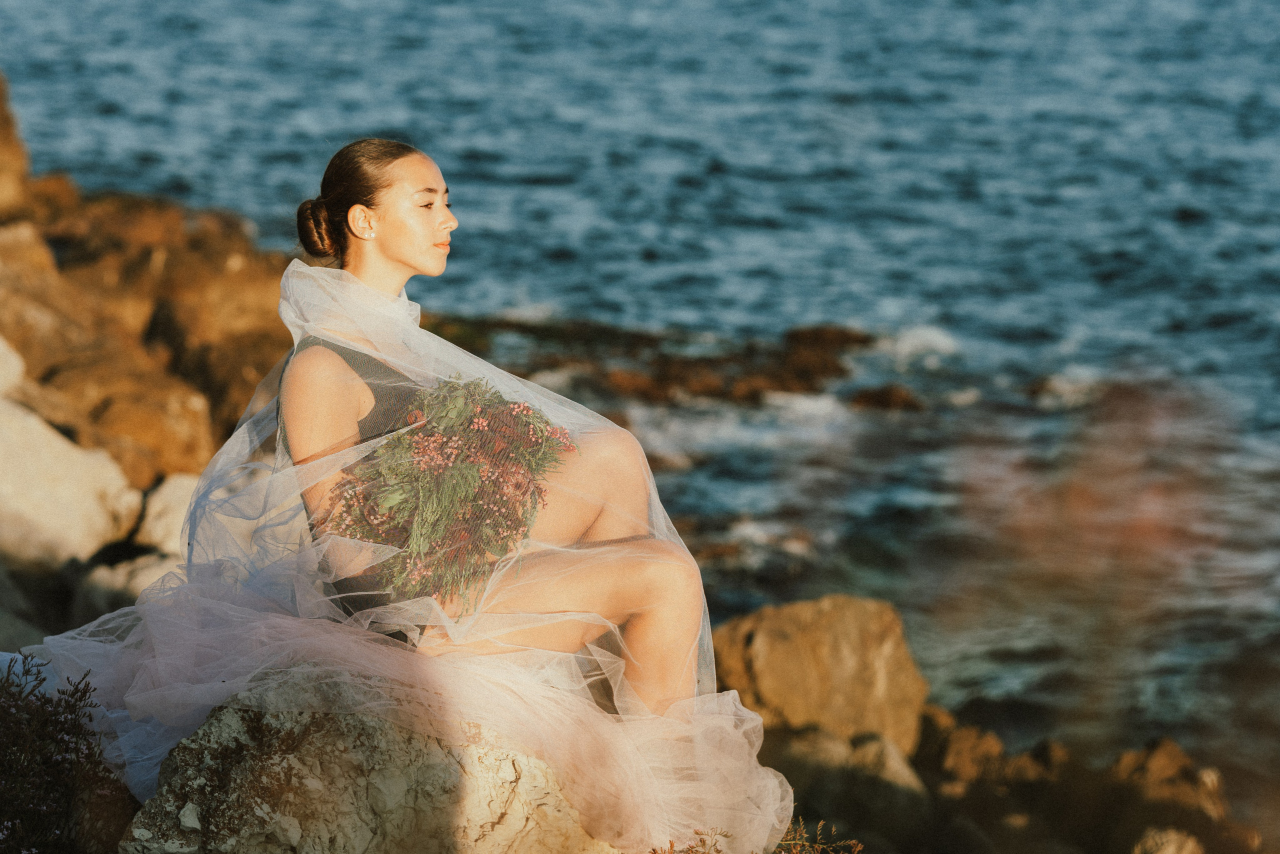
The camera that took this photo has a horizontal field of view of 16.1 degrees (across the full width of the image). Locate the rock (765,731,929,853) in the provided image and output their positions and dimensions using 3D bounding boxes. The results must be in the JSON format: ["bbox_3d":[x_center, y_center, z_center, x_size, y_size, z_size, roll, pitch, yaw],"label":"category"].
[{"bbox_3d":[0.549,0.989,12.300,0.520,0.360,0.450,0,12,0],"label":"rock"}]

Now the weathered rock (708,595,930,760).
[{"bbox_3d":[0.545,0.763,13.700,0.670,0.500,0.500,0,12,0],"label":"weathered rock"}]

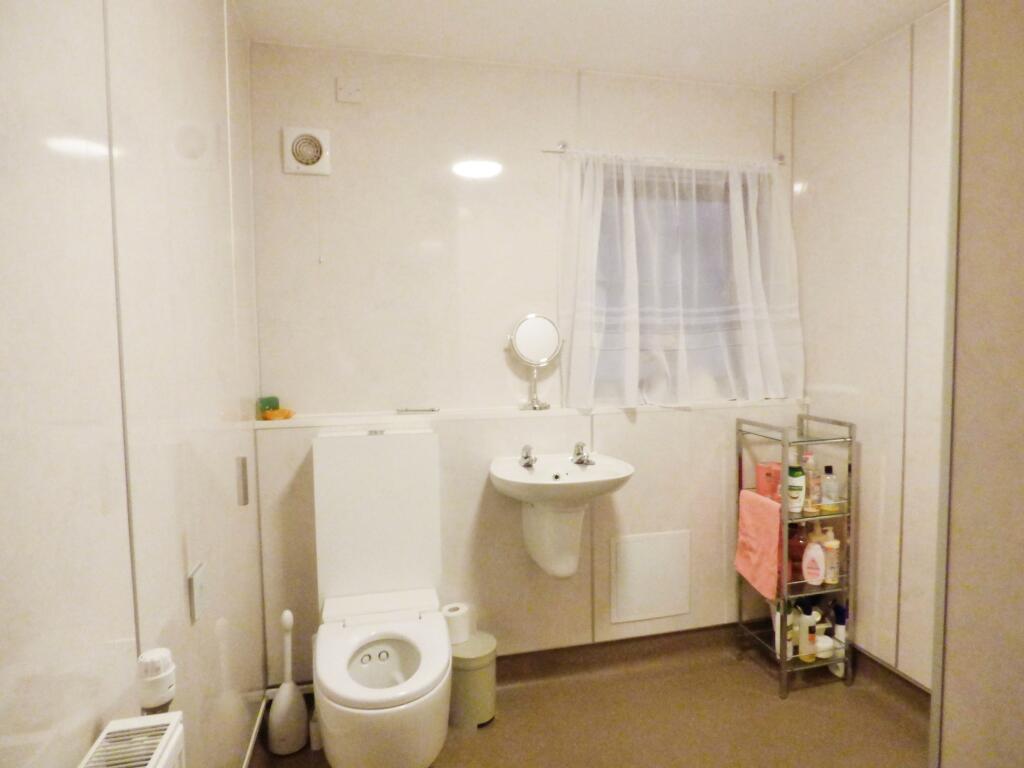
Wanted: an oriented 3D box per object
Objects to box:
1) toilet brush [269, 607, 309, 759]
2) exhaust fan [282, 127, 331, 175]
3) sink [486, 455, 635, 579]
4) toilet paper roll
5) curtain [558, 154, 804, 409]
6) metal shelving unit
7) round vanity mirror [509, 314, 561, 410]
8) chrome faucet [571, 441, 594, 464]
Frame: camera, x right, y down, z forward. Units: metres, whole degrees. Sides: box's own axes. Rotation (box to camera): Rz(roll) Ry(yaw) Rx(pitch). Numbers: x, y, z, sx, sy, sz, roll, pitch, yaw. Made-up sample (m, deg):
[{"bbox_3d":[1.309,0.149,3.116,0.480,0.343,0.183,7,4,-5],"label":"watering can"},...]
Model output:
[{"bbox_3d":[-0.741,0.962,1.941,0.125,0.450,0.125,-2,4,-13],"label":"toilet brush"},{"bbox_3d":[-0.726,-0.824,2.100,0.157,0.159,0.040,-2,4,-13],"label":"exhaust fan"},{"bbox_3d":[0.179,0.494,2.065,0.510,0.440,0.420,-2,4,-13],"label":"sink"},{"bbox_3d":[-0.203,0.851,2.107,0.100,0.105,0.100,-2,4,-13],"label":"toilet paper roll"},{"bbox_3d":[0.705,-0.410,2.393,1.070,0.980,0.090,-2,4,-13],"label":"curtain"},{"bbox_3d":[1.088,0.642,2.296,0.300,1.000,0.305,-2,4,-13],"label":"metal shelving unit"},{"bbox_3d":[0.095,-0.083,2.275,0.195,0.360,0.110,-2,4,-13],"label":"round vanity mirror"},{"bbox_3d":[0.260,0.248,2.136,0.050,0.078,0.095,-2,4,-13],"label":"chrome faucet"}]

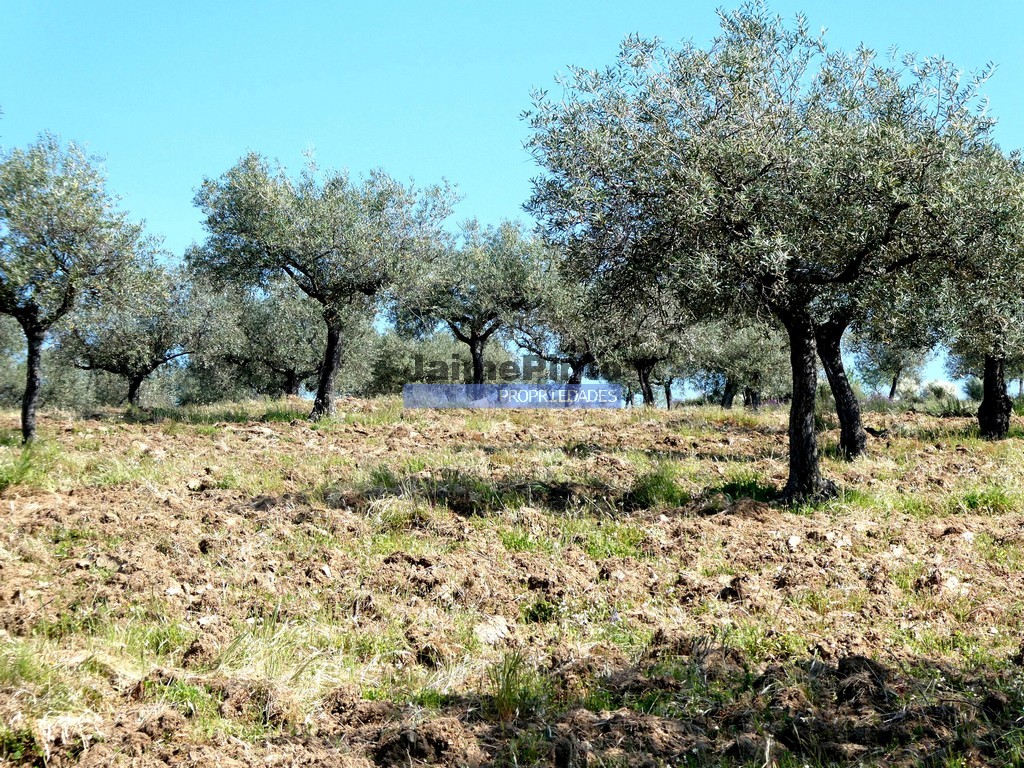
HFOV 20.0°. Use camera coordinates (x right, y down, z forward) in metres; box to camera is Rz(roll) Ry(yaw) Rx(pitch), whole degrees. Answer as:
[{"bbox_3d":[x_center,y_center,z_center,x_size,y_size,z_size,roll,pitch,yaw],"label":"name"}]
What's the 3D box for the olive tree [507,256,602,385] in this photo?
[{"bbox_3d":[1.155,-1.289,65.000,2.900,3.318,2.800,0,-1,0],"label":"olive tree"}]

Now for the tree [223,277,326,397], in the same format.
[{"bbox_3d":[-5.572,-1.139,71.000,3.037,3.184,3.100,0,-2,0],"label":"tree"}]

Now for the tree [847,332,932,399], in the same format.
[{"bbox_3d":[13.056,-0.845,100.000,3.036,2.967,2.900,0,-2,0],"label":"tree"}]

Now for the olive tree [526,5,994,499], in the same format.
[{"bbox_3d":[2.057,-1.093,24.000,3.850,4.065,3.600,0,-1,0],"label":"olive tree"}]

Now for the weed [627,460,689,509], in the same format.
[{"bbox_3d":[1.238,0.849,24.500,0.541,0.406,0.480,0,-2,0],"label":"weed"}]

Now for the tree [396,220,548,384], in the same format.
[{"bbox_3d":[-0.818,-1.563,60.000,3.250,3.643,3.100,0,-1,0],"label":"tree"}]

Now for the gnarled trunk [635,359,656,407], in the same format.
[{"bbox_3d":[2.809,-0.011,61.000,0.463,0.968,0.380,0,-2,0],"label":"gnarled trunk"}]

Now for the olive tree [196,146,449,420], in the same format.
[{"bbox_3d":[-2.778,-1.444,42.500,3.850,3.900,3.500,0,-1,0],"label":"olive tree"}]

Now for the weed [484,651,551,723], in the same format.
[{"bbox_3d":[0.022,1.210,11.600,0.264,0.288,0.250,0,-2,0],"label":"weed"}]

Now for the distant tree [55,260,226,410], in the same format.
[{"bbox_3d":[-8.201,-1.159,64.000,3.797,3.311,3.600,0,-2,0],"label":"distant tree"}]

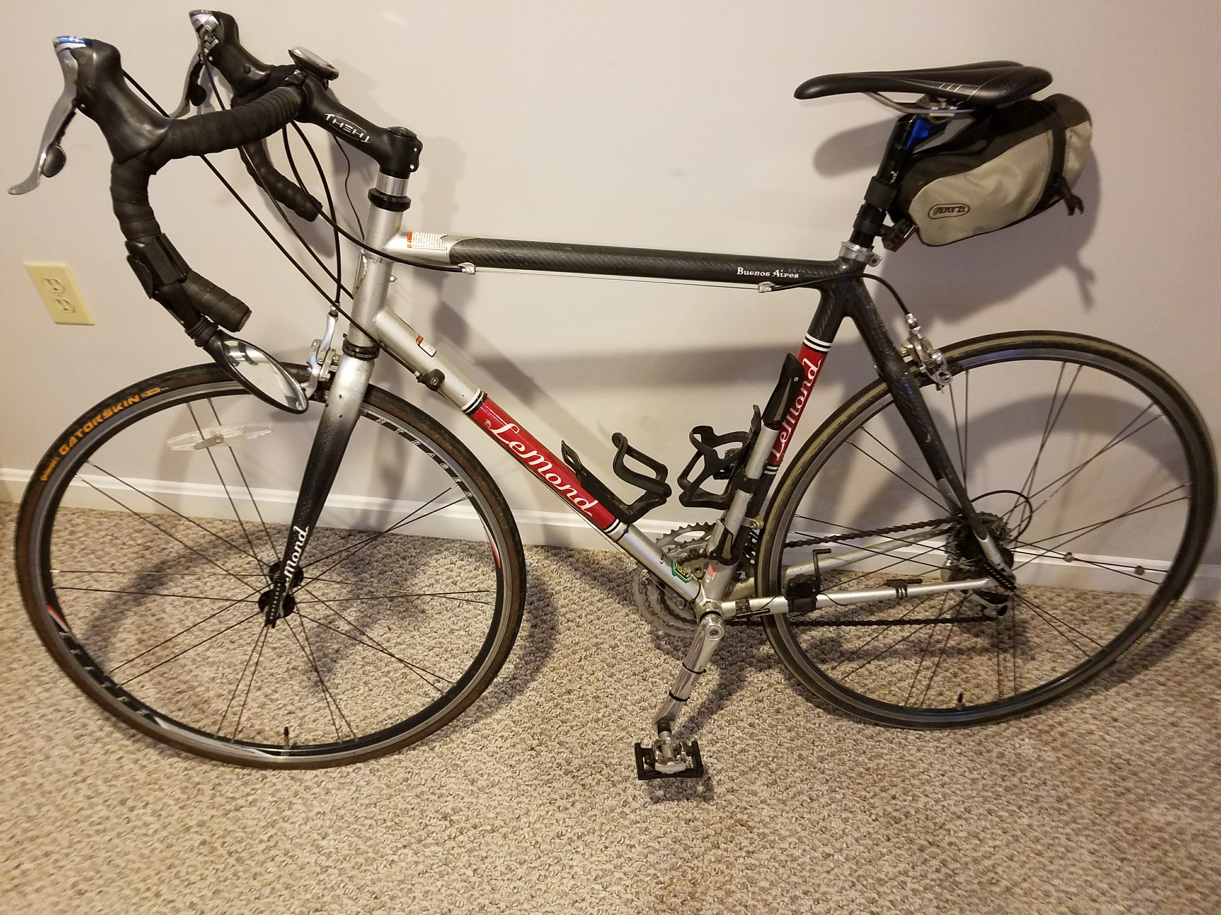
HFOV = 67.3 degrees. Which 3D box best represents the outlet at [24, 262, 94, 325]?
[{"bbox_3d":[-0.885,-0.261,1.475,0.071,0.115,0.006,4,43,4],"label":"outlet"}]

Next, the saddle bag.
[{"bbox_3d":[0.438,-0.333,1.066,0.220,0.135,0.110,-19,27,5],"label":"saddle bag"}]

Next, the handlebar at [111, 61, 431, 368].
[{"bbox_3d":[-0.335,-0.308,1.020,0.262,0.245,0.465,-4,28,-5],"label":"handlebar"}]

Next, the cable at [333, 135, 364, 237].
[{"bbox_3d":[-0.291,-0.305,1.027,0.026,0.122,0.016,-3,27,-3],"label":"cable"}]

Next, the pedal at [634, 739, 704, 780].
[{"bbox_3d":[0.082,0.416,1.264,0.088,0.028,0.070,-3,27,-3],"label":"pedal"}]

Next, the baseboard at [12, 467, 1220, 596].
[{"bbox_3d":[-0.061,0.137,1.717,2.290,0.091,0.014,4,43,4],"label":"baseboard"}]

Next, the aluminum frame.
[{"bbox_3d":[0.042,-0.050,1.180,1.025,0.640,0.145,-3,27,-3],"label":"aluminum frame"}]

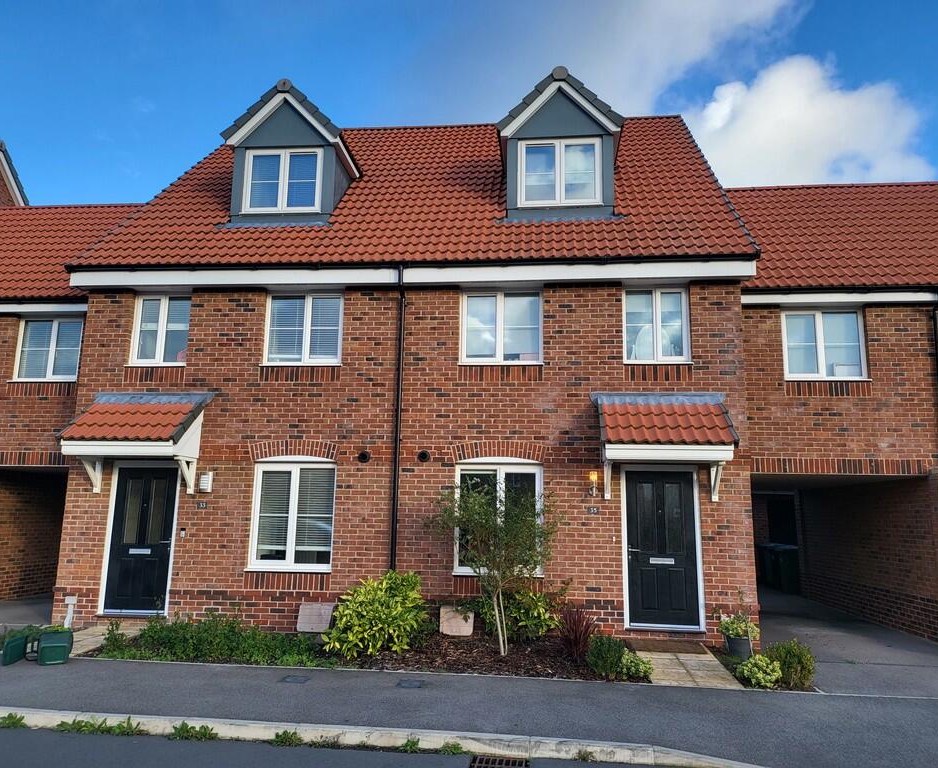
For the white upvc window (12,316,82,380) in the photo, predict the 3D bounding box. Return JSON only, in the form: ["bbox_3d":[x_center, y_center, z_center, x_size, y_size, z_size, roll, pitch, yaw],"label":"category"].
[{"bbox_3d":[-6.929,-0.572,11.705,1.140,1.050,0.120,0,-10,5],"label":"white upvc window"}]

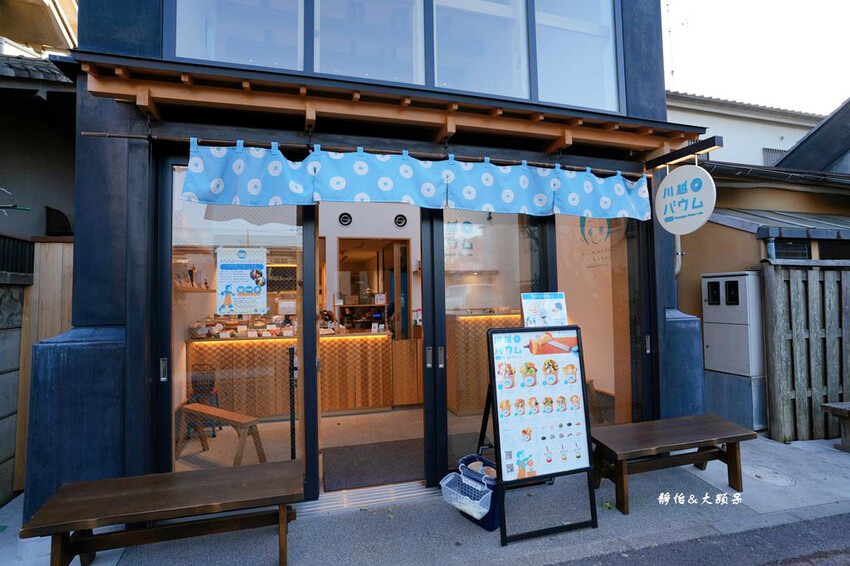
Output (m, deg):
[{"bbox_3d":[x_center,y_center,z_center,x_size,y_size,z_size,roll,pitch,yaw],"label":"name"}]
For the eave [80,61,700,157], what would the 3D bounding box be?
[{"bbox_3d":[0.176,-1.112,2.884,4.200,0.250,0.420,0,-2,-16],"label":"eave"}]

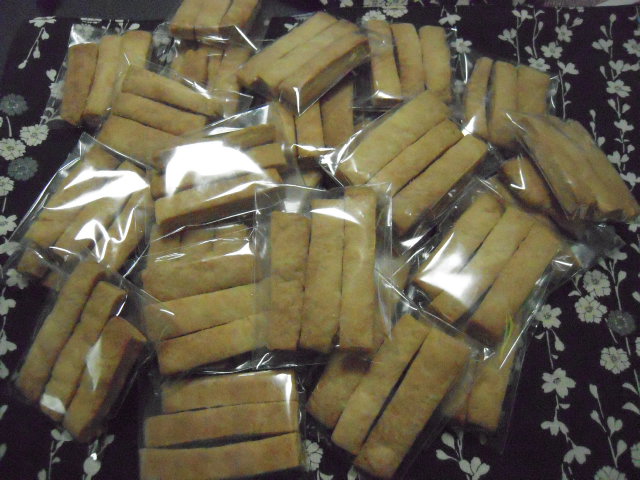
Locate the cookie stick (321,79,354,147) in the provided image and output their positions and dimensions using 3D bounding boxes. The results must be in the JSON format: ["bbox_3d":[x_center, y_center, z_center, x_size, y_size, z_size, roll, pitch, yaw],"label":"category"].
[{"bbox_3d":[0.018,-0.129,0.510,0.024,0.018,0.106,-4,62,-2],"label":"cookie stick"}]

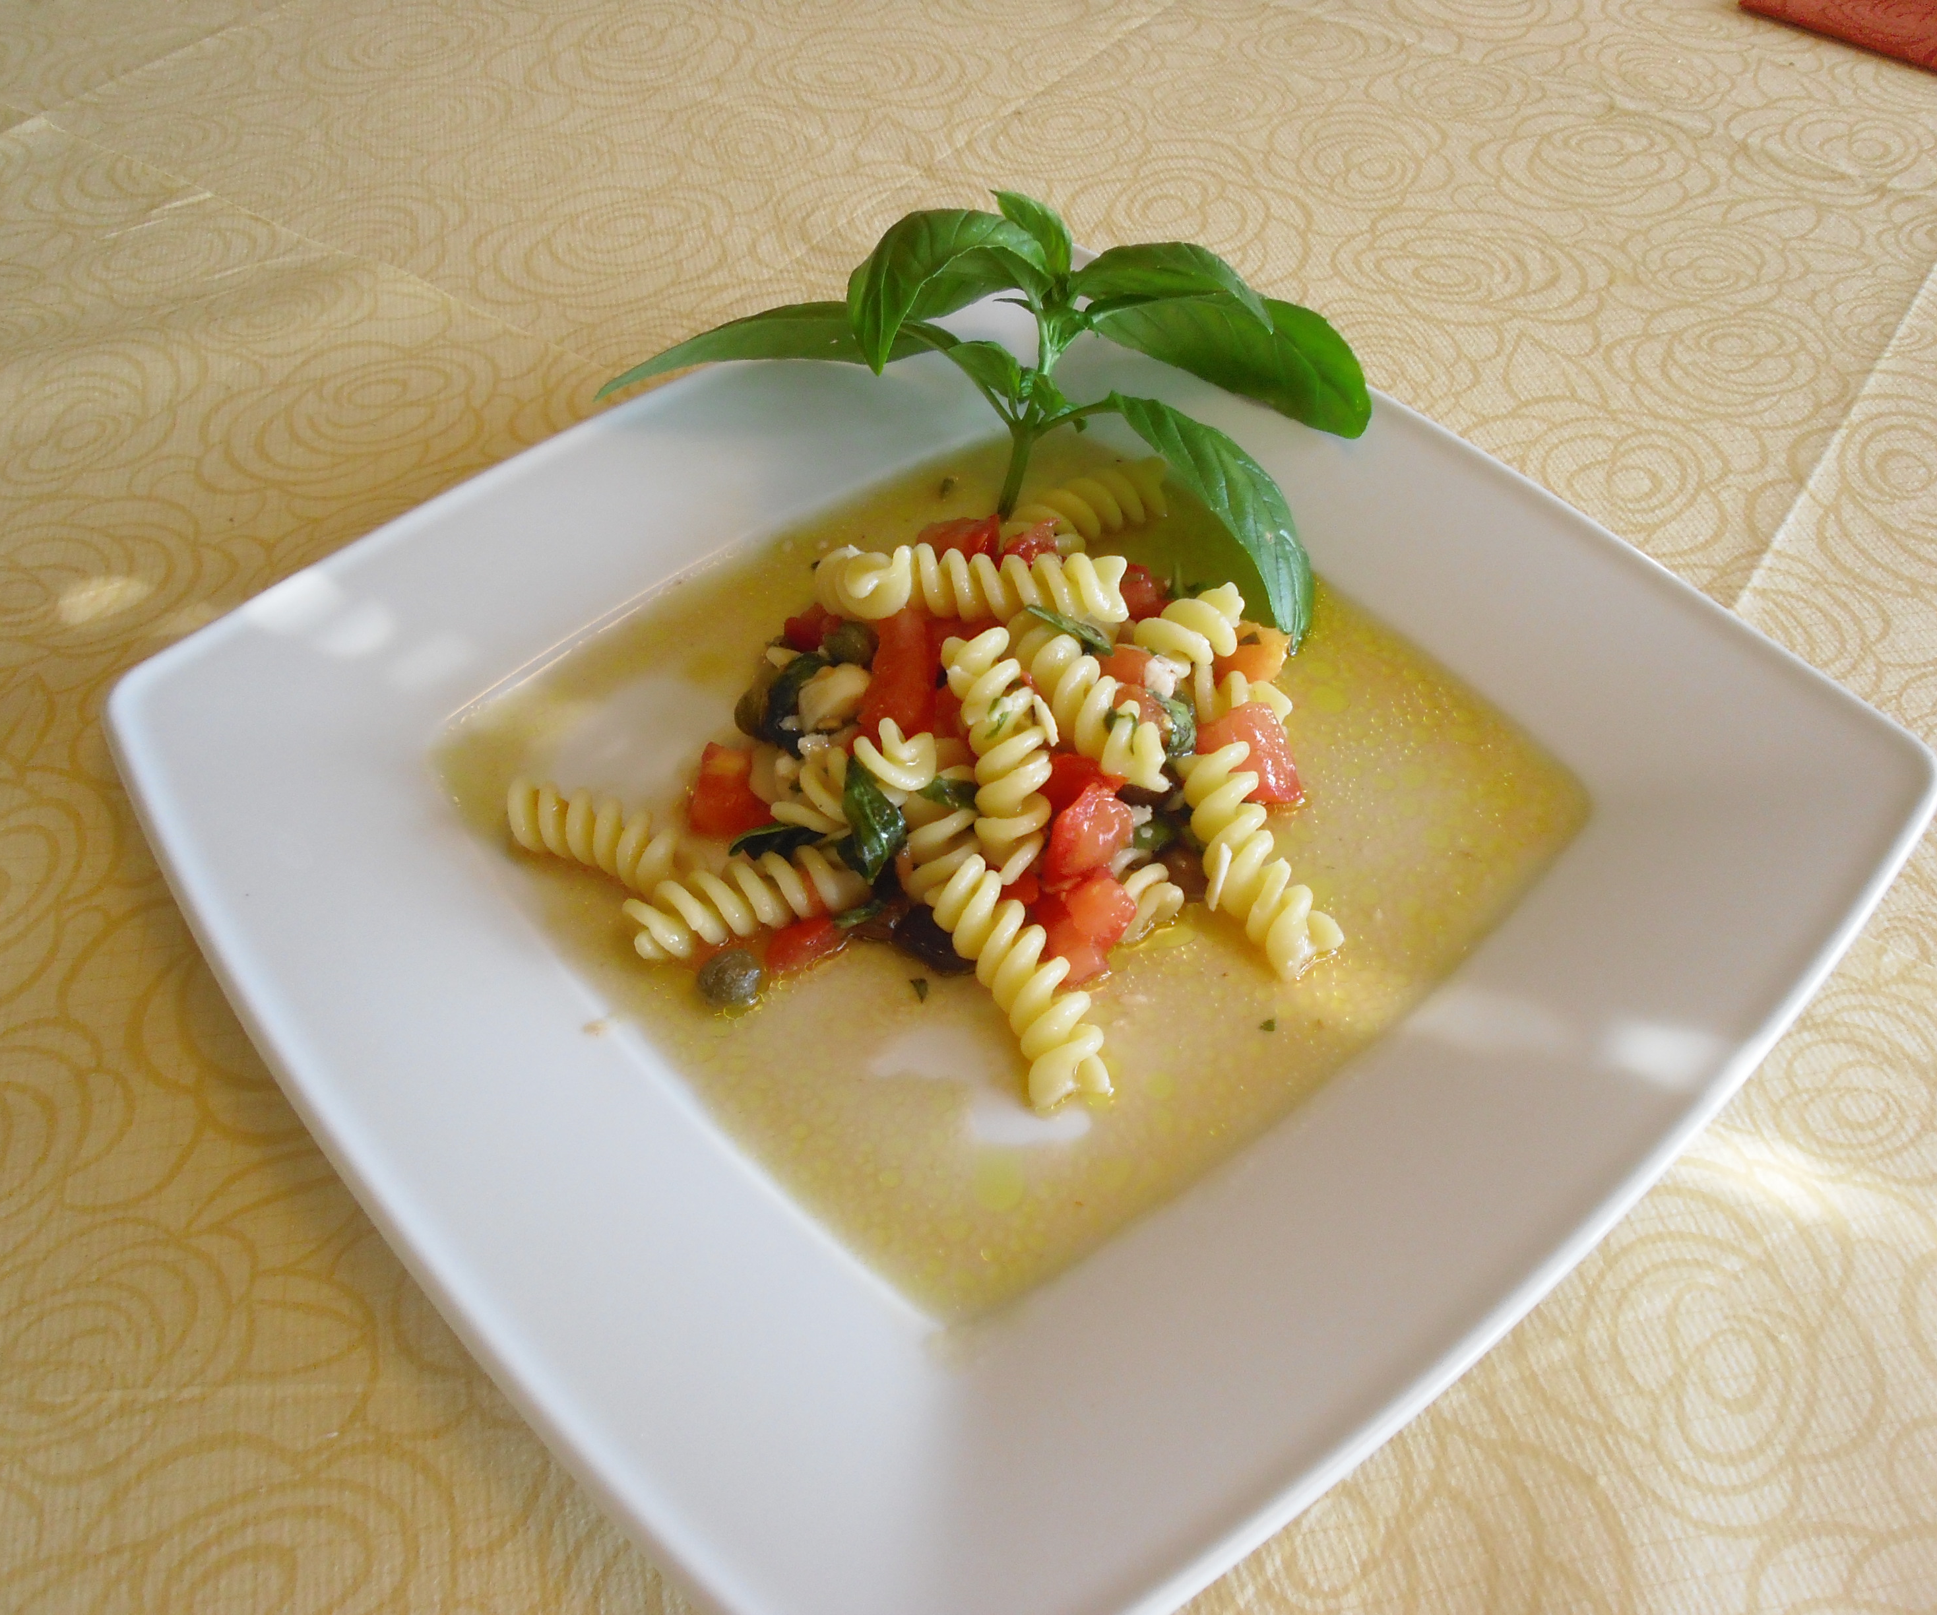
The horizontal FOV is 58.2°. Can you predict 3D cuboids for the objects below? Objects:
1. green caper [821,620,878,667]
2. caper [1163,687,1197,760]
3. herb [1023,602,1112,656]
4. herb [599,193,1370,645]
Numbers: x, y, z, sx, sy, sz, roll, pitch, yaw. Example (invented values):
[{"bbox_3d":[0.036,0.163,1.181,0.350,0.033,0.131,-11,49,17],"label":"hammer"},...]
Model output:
[{"bbox_3d":[-0.021,-0.029,0.312,0.010,0.009,0.010,0,49,0],"label":"green caper"},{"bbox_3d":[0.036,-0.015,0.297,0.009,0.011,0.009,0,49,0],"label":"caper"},{"bbox_3d":[0.017,-0.030,0.296,0.017,0.005,0.006,28,54,22],"label":"herb"},{"bbox_3d":[0.003,-0.077,0.332,0.150,0.062,0.085,0,49,0],"label":"herb"}]

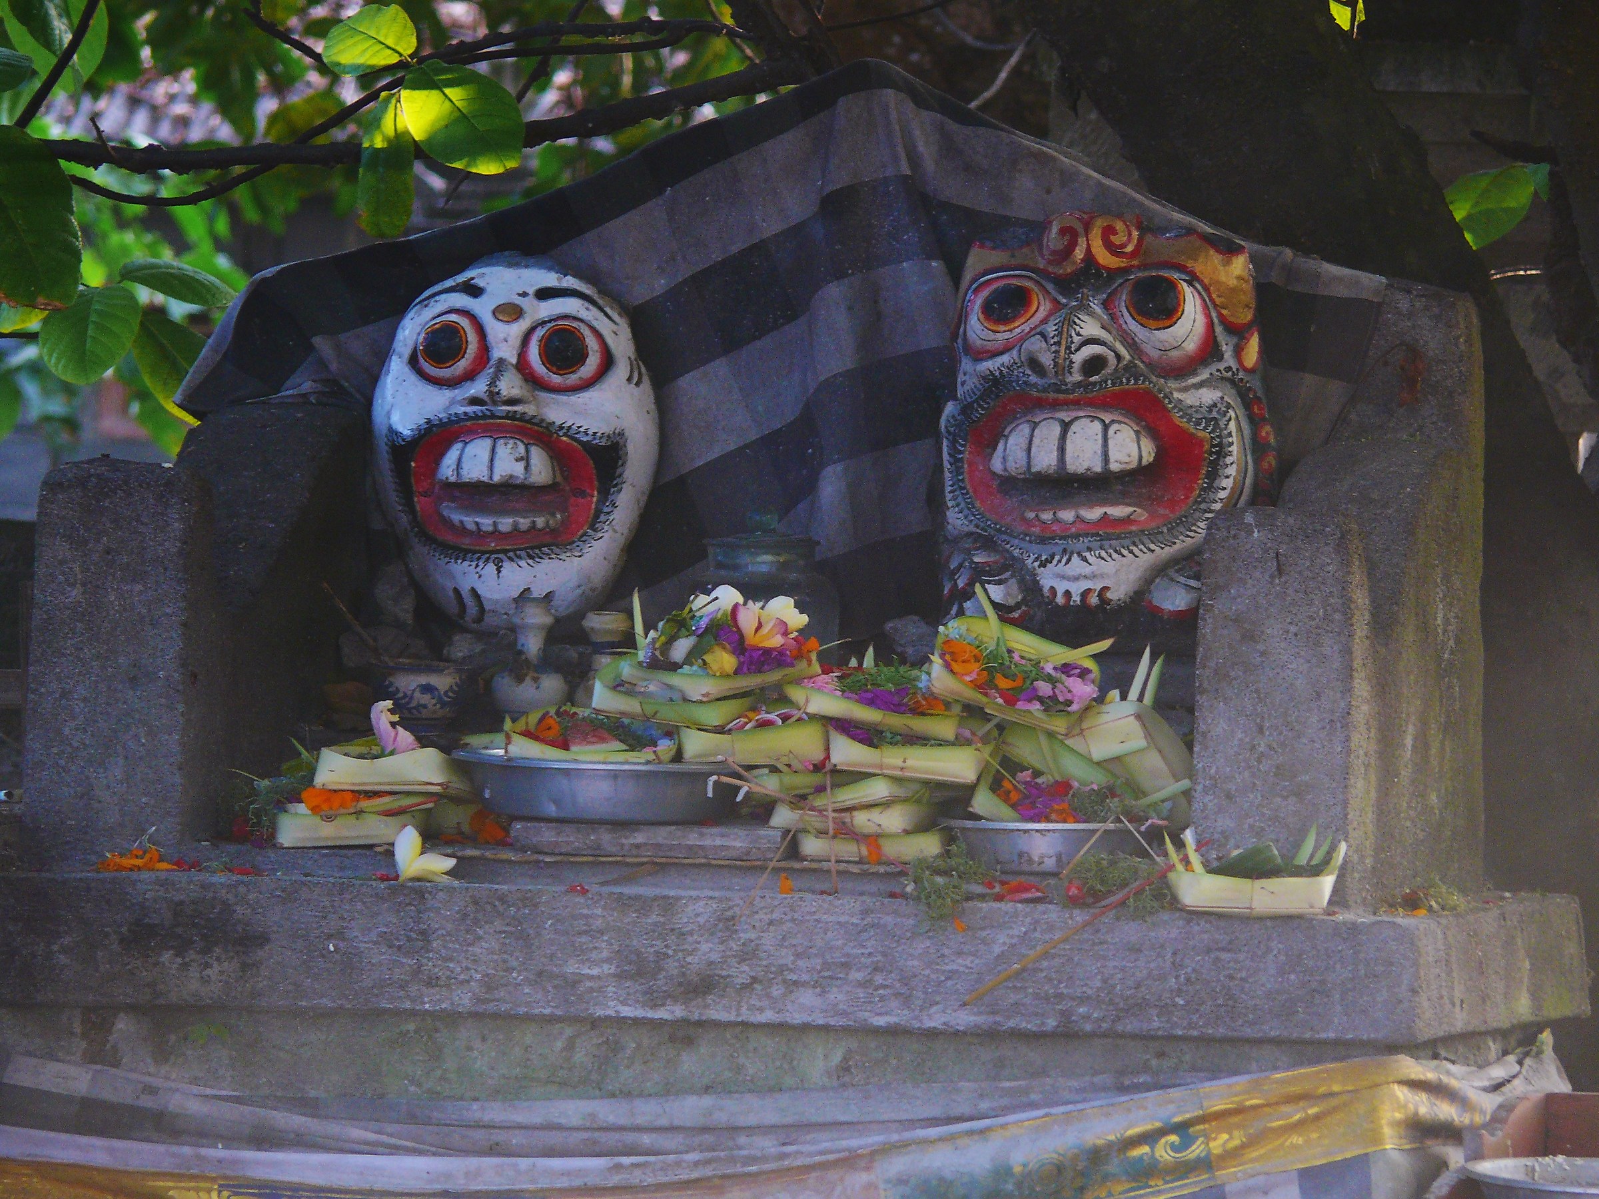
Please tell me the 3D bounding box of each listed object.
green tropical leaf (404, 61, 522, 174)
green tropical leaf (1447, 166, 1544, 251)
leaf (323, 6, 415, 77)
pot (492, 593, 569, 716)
[{"bbox_3d":[-0.252,-0.360,13.000,0.088,0.084,0.030,0,4,0],"label":"green tropical leaf"},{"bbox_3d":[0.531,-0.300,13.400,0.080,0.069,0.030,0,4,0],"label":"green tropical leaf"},{"bbox_3d":[-0.344,-0.447,13.900,0.073,0.055,0.035,0,5,0],"label":"leaf"},{"bbox_3d":[-0.209,0.043,13.525,0.060,0.097,0.060,0,5,0],"label":"pot"}]

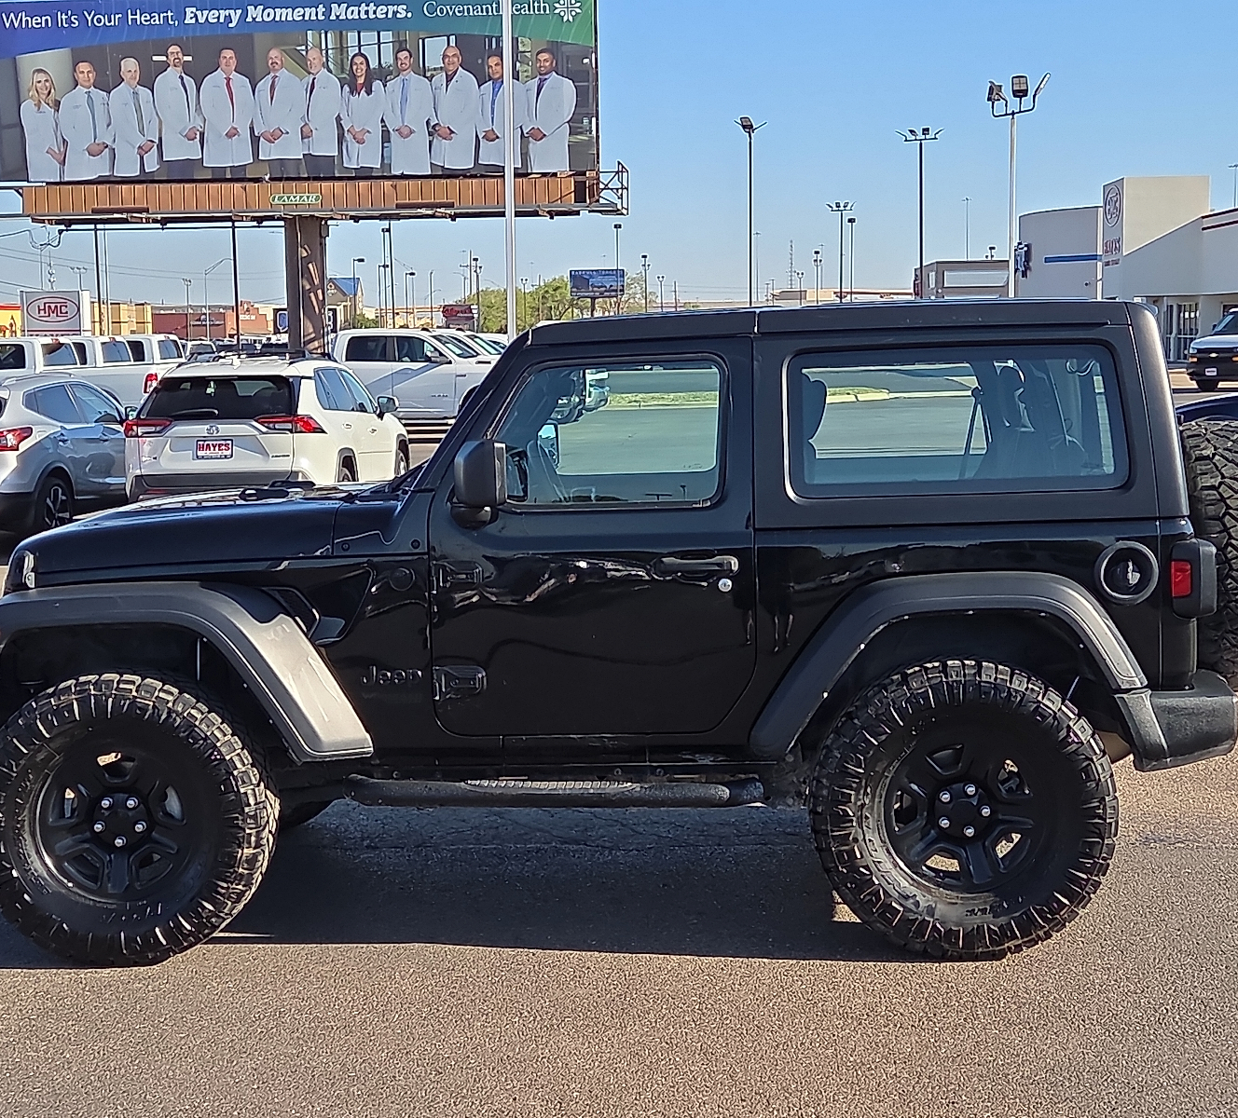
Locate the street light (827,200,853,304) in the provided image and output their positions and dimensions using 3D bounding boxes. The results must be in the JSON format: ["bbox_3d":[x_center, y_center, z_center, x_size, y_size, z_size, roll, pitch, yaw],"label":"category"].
[{"bbox_3d":[10.567,-13.109,96.136,1.280,7.699,0.600,-1,6,0],"label":"street light"}]

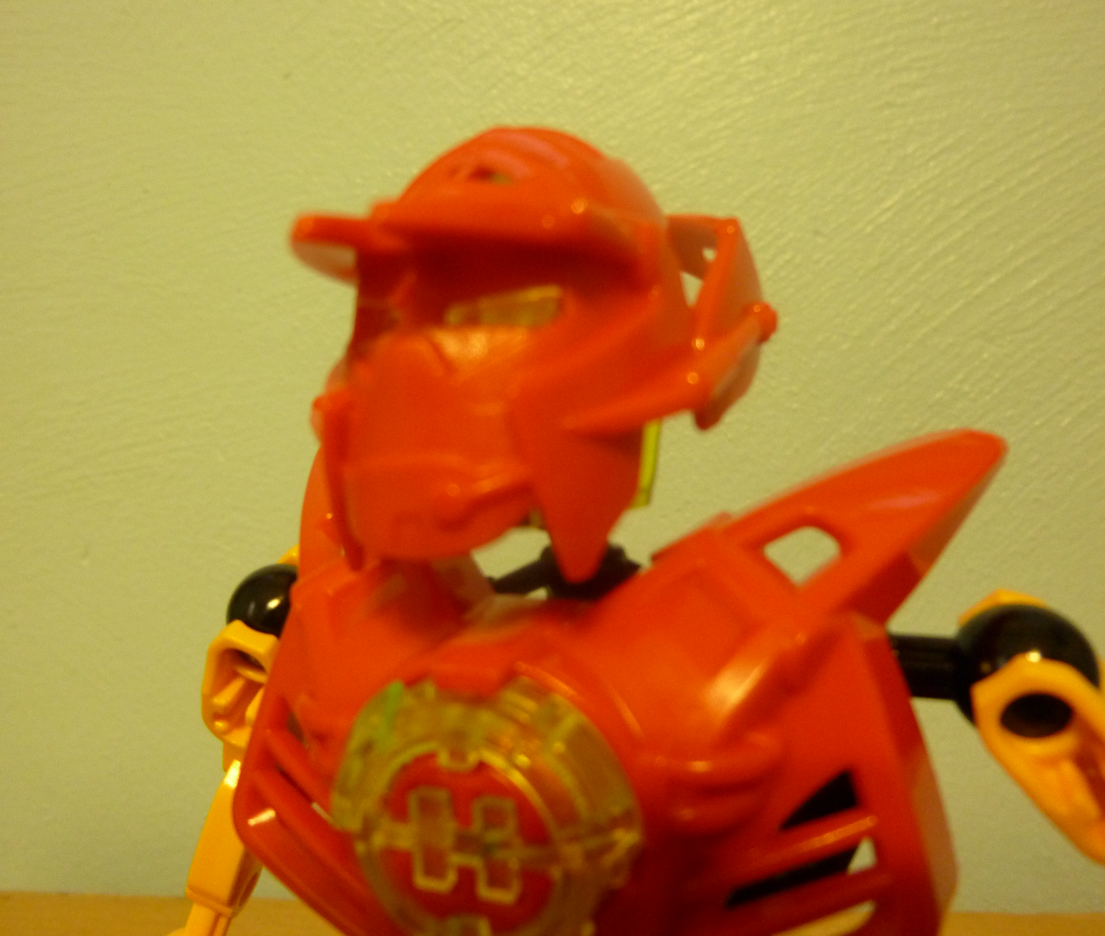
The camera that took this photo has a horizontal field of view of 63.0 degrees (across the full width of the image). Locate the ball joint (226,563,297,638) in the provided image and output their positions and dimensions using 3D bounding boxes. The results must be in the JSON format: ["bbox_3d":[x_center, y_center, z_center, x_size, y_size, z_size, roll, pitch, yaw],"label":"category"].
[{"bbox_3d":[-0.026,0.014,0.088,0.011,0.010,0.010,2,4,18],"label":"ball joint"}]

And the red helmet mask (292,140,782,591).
[{"bbox_3d":[-0.003,-0.009,0.069,0.037,0.033,0.028,0,-5,30],"label":"red helmet mask"}]

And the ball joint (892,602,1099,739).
[{"bbox_3d":[0.032,0.015,0.068,0.016,0.010,0.010,2,4,18],"label":"ball joint"}]

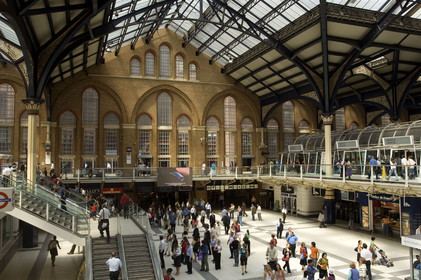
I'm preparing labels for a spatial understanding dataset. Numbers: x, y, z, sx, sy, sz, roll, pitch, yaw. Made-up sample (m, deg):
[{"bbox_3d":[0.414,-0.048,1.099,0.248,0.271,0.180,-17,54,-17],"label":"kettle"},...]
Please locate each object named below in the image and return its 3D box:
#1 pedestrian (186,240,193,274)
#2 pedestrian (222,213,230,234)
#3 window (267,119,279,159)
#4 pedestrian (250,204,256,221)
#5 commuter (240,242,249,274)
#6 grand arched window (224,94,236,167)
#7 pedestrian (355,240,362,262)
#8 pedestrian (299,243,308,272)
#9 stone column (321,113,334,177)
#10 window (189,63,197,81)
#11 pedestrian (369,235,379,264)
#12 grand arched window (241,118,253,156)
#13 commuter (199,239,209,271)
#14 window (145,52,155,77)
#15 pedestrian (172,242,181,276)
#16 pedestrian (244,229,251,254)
[{"bbox_3d":[-1.152,6.628,21.539,0.400,1.740,0.500,1,-3,-14],"label":"pedestrian"},{"bbox_3d":[1.406,7.202,32.967,0.580,1.780,0.380,0,-3,0],"label":"pedestrian"},{"bbox_3d":[8.849,-0.151,54.872,1.870,5.700,0.300,1,-3,-19],"label":"window"},{"bbox_3d":[4.522,7.656,40.626,0.400,1.708,0.520,2,-4,-37],"label":"pedestrian"},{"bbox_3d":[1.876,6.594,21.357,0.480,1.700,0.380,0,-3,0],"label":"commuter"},{"bbox_3d":[2.730,-1.054,52.810,1.740,9.890,0.300,1,-3,-19],"label":"grand arched window"},{"bbox_3d":[8.956,6.878,23.343,0.450,1.569,0.500,-1,-3,12],"label":"pedestrian"},{"bbox_3d":[5.324,6.666,22.130,0.500,1.620,0.380,1,-3,-20],"label":"pedestrian"},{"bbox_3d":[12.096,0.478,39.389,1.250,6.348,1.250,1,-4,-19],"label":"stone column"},{"bbox_3d":[-2.330,-9.100,51.519,1.040,2.320,0.300,1,-3,-19],"label":"window"},{"bbox_3d":[9.827,6.694,23.261,0.550,1.690,0.500,-2,-4,28],"label":"pedestrian"},{"bbox_3d":[5.049,-0.354,53.194,1.725,5.394,0.400,1,-4,-19],"label":"grand arched window"},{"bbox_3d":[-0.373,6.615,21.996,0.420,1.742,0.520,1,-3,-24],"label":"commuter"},{"bbox_3d":[-7.803,-9.714,49.663,1.210,3.100,0.300,1,-3,-19],"label":"window"},{"bbox_3d":[-1.844,6.599,21.246,0.400,1.700,0.480,1,-3,-21],"label":"pedestrian"},{"bbox_3d":[2.438,6.802,25.521,0.350,1.696,0.500,-3,-4,34],"label":"pedestrian"}]

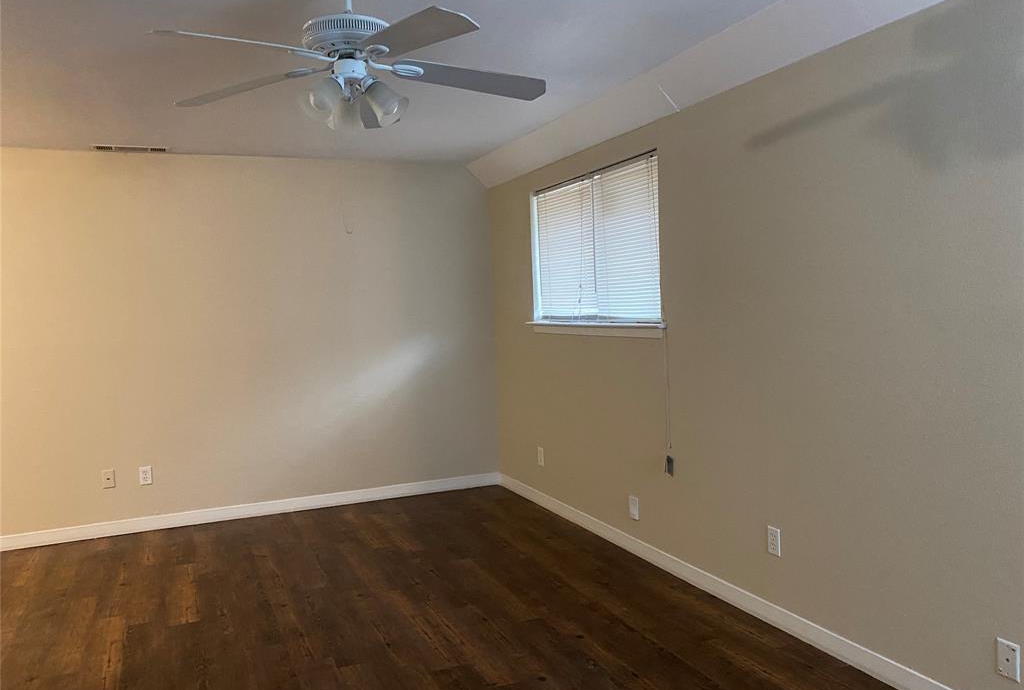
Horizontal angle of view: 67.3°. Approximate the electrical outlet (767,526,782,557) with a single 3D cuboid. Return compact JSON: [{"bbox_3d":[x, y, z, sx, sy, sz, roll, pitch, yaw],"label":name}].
[{"bbox_3d":[1.094,0.824,3.216,0.011,0.116,0.071,-3,3,-23],"label":"electrical outlet"}]

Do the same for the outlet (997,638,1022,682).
[{"bbox_3d":[1.492,0.949,2.314,0.011,0.112,0.068,-3,3,-23],"label":"outlet"}]

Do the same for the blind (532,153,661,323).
[{"bbox_3d":[0.475,-0.563,4.564,0.048,0.854,1.475,-3,3,-23],"label":"blind"}]

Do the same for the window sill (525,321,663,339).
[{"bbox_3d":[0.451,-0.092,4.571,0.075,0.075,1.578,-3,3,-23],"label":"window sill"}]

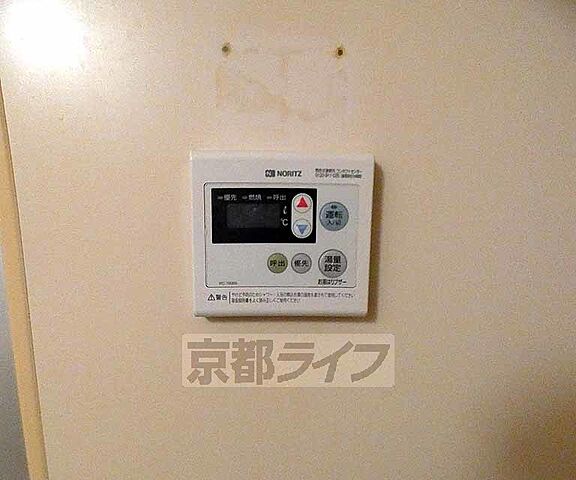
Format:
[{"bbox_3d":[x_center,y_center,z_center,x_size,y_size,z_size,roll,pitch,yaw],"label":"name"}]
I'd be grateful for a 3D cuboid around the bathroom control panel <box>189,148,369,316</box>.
[{"bbox_3d":[-0.004,-0.003,0.263,0.130,0.120,0.020,0,7,-2],"label":"bathroom control panel"}]

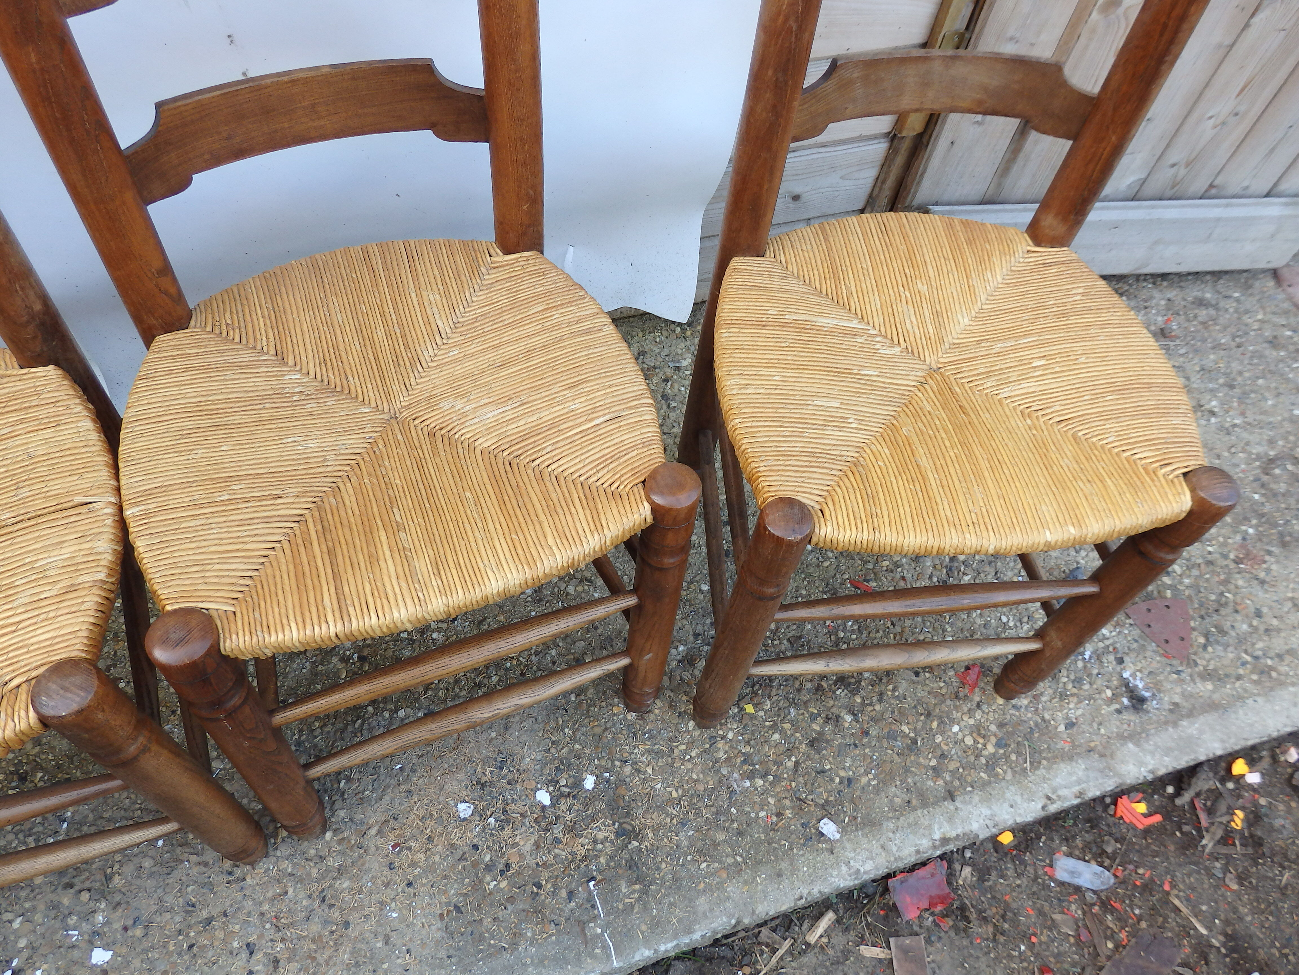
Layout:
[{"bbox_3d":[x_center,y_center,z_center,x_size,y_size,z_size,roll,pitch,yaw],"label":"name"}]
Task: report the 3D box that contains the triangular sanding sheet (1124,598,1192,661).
[{"bbox_3d":[0.675,0.173,1.244,0.087,0.004,0.097,24,56,11],"label":"triangular sanding sheet"}]

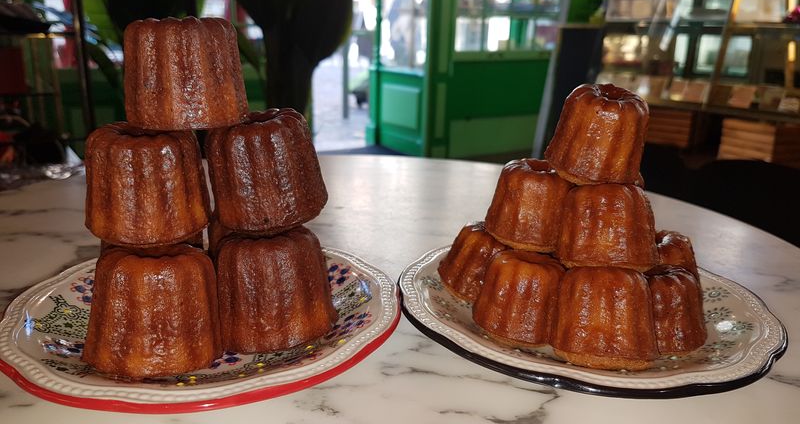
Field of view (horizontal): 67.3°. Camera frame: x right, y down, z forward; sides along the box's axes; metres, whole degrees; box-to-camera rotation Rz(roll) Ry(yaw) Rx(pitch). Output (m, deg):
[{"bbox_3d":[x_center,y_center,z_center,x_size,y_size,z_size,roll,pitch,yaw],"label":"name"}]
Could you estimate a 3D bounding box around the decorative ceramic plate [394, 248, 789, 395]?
[{"bbox_3d":[0.099,0.054,0.337,0.198,0.022,0.198,1,16,0],"label":"decorative ceramic plate"}]

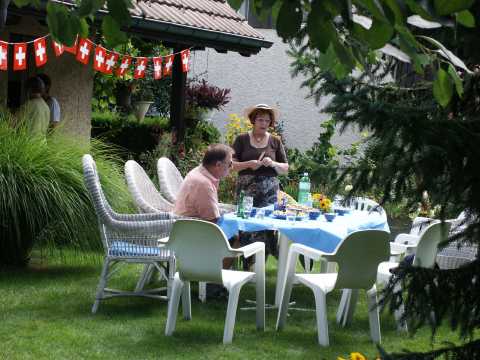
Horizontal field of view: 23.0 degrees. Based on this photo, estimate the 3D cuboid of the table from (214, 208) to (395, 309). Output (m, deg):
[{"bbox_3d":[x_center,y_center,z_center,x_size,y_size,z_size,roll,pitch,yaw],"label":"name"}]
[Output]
[{"bbox_3d":[0.467,0.643,9.458,1.290,0.730,1.290,3,5,0],"label":"table"}]

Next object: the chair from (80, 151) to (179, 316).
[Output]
[{"bbox_3d":[-0.833,0.414,9.014,0.720,1.120,0.620,3,5,-2],"label":"chair"}]

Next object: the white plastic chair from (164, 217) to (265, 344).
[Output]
[{"bbox_3d":[-0.175,0.674,8.199,0.570,0.800,0.590,5,5,20],"label":"white plastic chair"}]

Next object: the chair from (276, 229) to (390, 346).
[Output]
[{"bbox_3d":[0.674,0.711,8.289,0.570,0.800,0.590,0,5,-29],"label":"chair"}]

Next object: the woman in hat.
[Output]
[{"bbox_3d":[0.159,0.115,10.341,0.500,1.610,0.380,2,5,-15],"label":"woman in hat"}]

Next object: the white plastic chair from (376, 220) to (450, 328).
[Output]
[{"bbox_3d":[1.186,0.683,8.977,0.590,0.800,0.570,6,5,33],"label":"white plastic chair"}]

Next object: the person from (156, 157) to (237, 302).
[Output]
[{"bbox_3d":[-0.265,0.327,8.998,0.620,1.200,0.520,3,5,-2],"label":"person"}]

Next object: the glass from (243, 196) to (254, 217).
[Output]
[{"bbox_3d":[0.060,0.200,9.194,0.080,0.150,0.080,3,5,0],"label":"glass"}]

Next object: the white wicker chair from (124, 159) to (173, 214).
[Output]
[{"bbox_3d":[-0.541,0.400,9.644,0.700,1.080,0.620,4,5,18],"label":"white wicker chair"}]

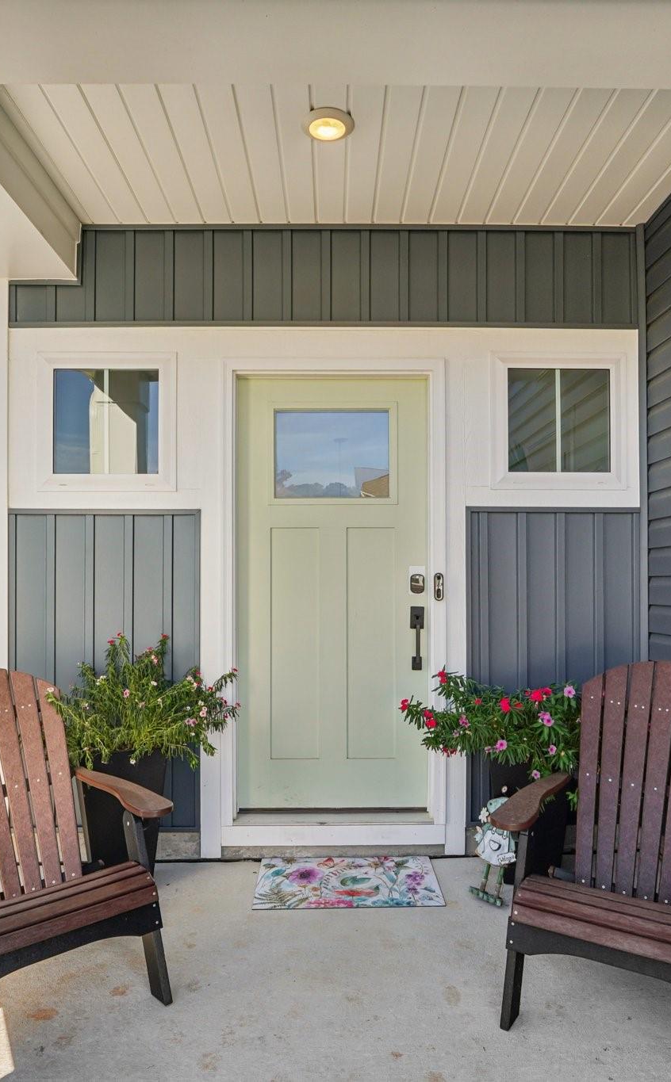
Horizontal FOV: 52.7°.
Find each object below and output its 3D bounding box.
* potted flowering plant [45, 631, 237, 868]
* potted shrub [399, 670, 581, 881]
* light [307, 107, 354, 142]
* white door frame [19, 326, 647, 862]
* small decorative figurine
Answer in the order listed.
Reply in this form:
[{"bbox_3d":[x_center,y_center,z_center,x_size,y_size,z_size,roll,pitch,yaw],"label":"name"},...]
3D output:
[{"bbox_3d":[-0.815,0.910,2.820,0.790,1.050,0.560,0,-1,-1],"label":"potted flowering plant"},{"bbox_3d":[0.685,0.985,2.820,0.800,0.880,0.550,0,-1,-1],"label":"potted shrub"},{"bbox_3d":[-0.025,-1.475,2.410,0.187,0.035,0.187,0,-1,-1],"label":"light"},{"bbox_3d":[-0.043,0.234,3.100,2.865,2.415,0.130,0,-1,-1],"label":"white door frame"},{"bbox_3d":[0.630,1.225,2.700,0.190,0.420,0.120,-1,-2,41],"label":"small decorative figurine"}]

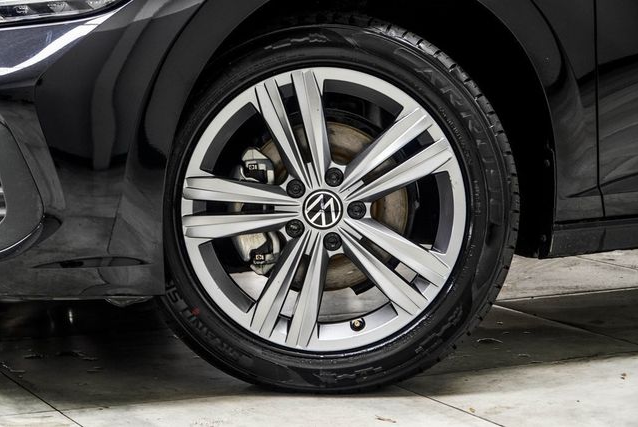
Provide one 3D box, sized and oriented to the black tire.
[{"bbox_3d":[0.008,-0.014,2.650,0.656,0.650,0.213,0,5,1],"label":"black tire"}]

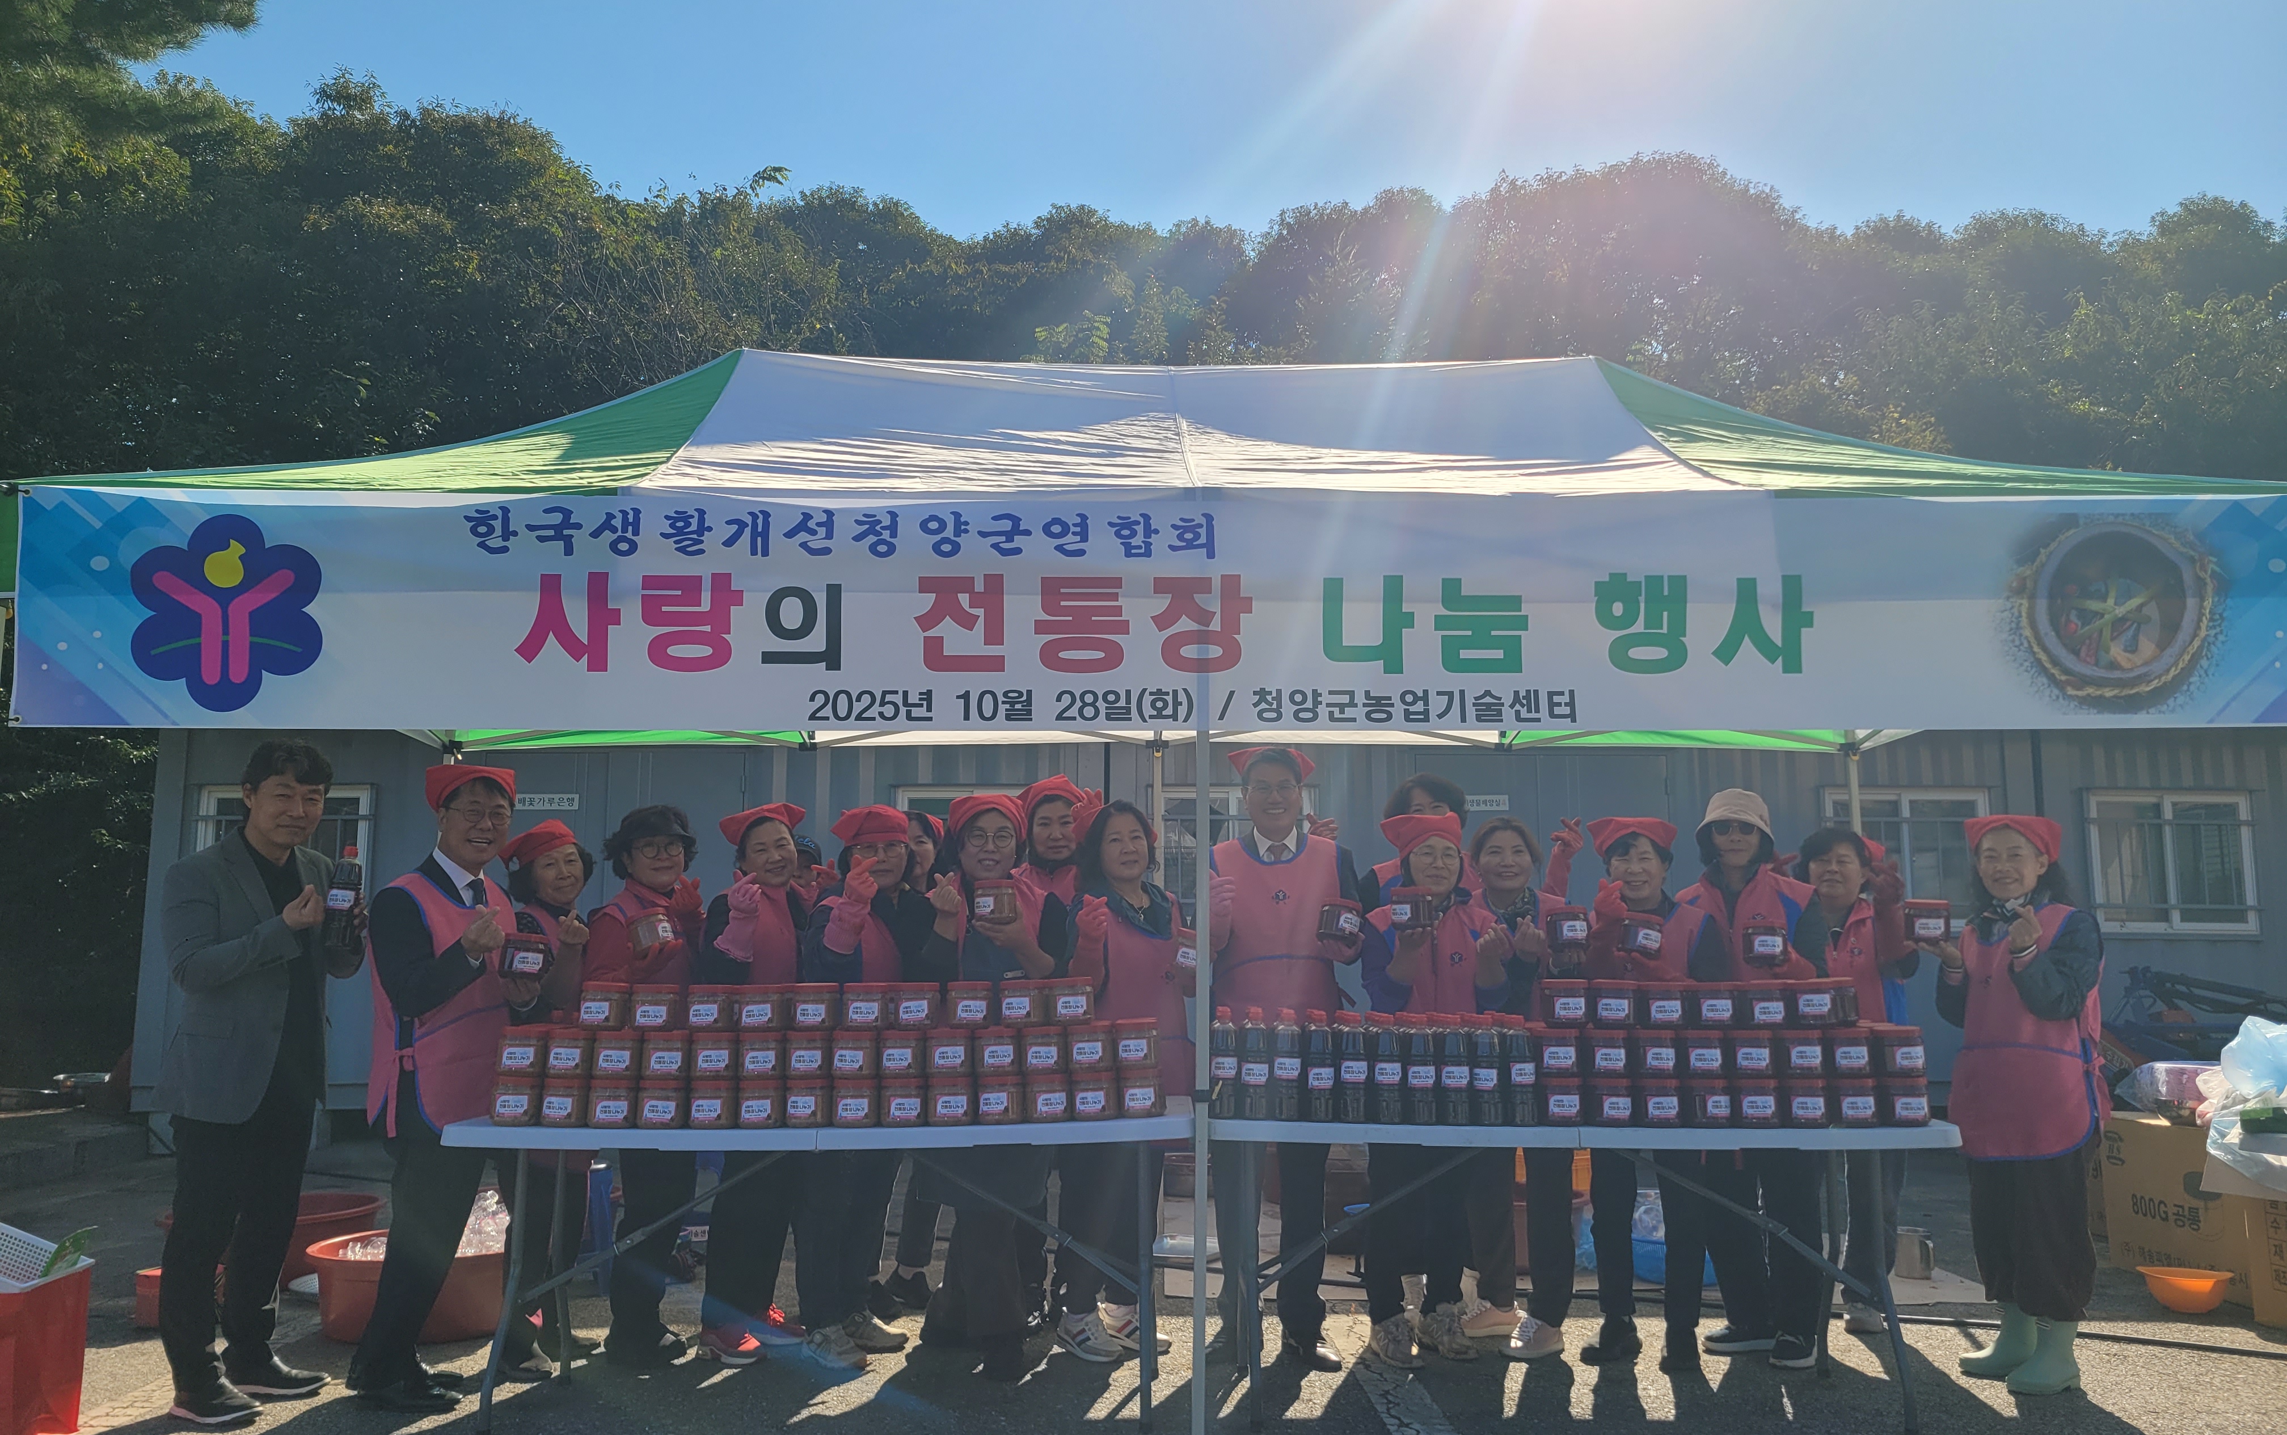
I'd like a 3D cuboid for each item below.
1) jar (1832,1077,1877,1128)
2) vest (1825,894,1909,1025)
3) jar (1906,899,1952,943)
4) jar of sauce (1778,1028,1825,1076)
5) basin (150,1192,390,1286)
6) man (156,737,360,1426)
[{"bbox_3d":[1.782,0.964,4.299,0.113,0.120,0.113,-2,-8,13],"label":"jar"},{"bbox_3d":[2.179,0.841,5.336,0.460,0.620,0.270,-4,-9,31],"label":"vest"},{"bbox_3d":[2.006,0.521,4.389,0.110,0.114,0.110,-2,-7,14],"label":"jar"},{"bbox_3d":[1.658,0.844,4.325,0.113,0.120,0.113,-1,-8,11],"label":"jar of sauce"},{"bbox_3d":[-3.010,1.815,5.945,0.710,0.245,0.710,0,-7,0],"label":"basin"},{"bbox_3d":[-2.369,0.924,4.605,0.440,1.735,0.480,-5,-10,32],"label":"man"}]

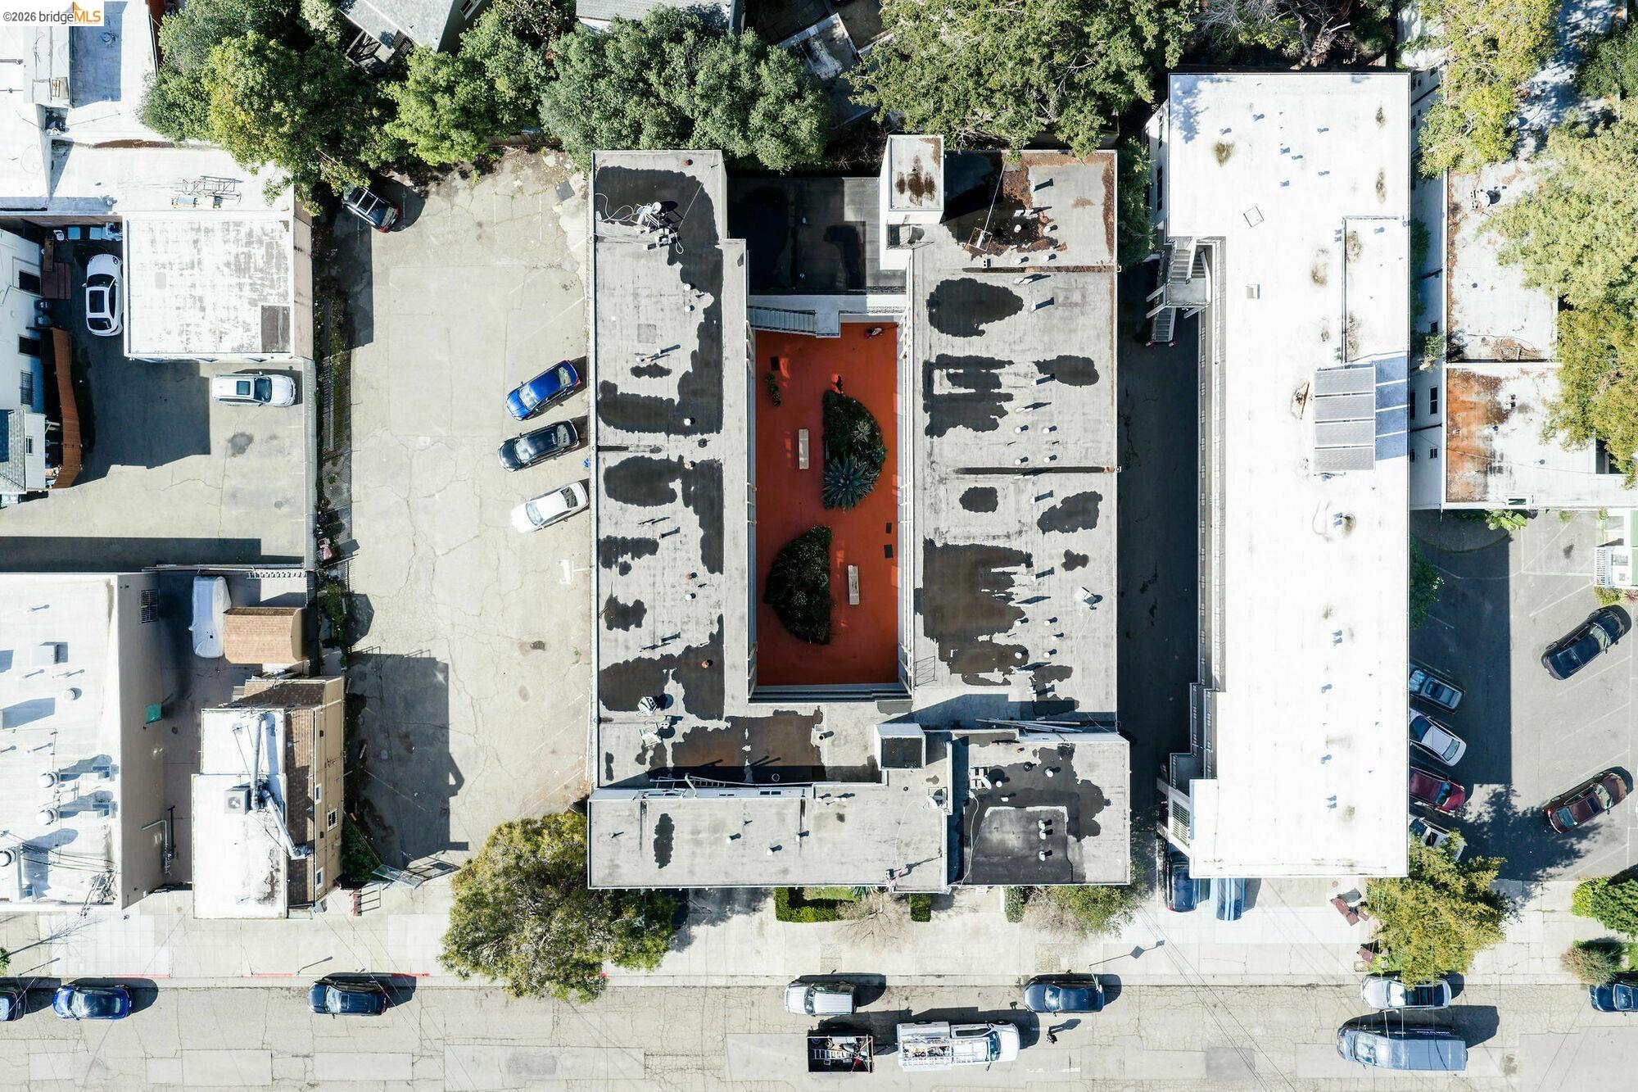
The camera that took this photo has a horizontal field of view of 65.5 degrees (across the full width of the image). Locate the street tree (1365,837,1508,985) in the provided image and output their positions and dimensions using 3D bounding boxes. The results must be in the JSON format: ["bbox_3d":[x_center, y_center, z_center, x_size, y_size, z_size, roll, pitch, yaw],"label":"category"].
[{"bbox_3d":[33.900,20.027,71.620,8.000,9.000,8.100,0,90,0],"label":"street tree"}]

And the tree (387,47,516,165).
[{"bbox_3d":[-20.300,-24.378,72.104,7.200,7.500,6.600,0,90,0],"label":"tree"}]

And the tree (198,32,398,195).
[{"bbox_3d":[-29.000,-24.100,71.500,10.100,10.000,7.800,0,90,0],"label":"tree"}]

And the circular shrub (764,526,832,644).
[{"bbox_3d":[-1.230,2.270,75.500,4.000,1.100,6.950,0,90,0],"label":"circular shrub"}]

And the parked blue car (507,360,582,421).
[{"bbox_3d":[-16.350,-9.156,75.220,4.620,1.450,1.800,-31,90,0],"label":"parked blue car"}]

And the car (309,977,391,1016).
[{"bbox_3d":[-28.050,26.980,75.700,4.600,1.600,1.800,0,90,0],"label":"car"}]

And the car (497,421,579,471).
[{"bbox_3d":[-16.760,-5.950,75.770,4.800,1.460,1.800,-22,90,0],"label":"car"}]

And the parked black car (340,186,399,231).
[{"bbox_3d":[-27.280,-20.610,75.700,4.600,1.620,1.820,33,90,0],"label":"parked black car"}]

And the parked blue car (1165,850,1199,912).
[{"bbox_3d":[21.500,19.205,75.290,1.850,1.650,4.600,0,90,0],"label":"parked blue car"}]

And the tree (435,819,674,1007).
[{"bbox_3d":[-14.400,20.125,71.871,13.000,8.500,10.500,0,90,0],"label":"tree"}]

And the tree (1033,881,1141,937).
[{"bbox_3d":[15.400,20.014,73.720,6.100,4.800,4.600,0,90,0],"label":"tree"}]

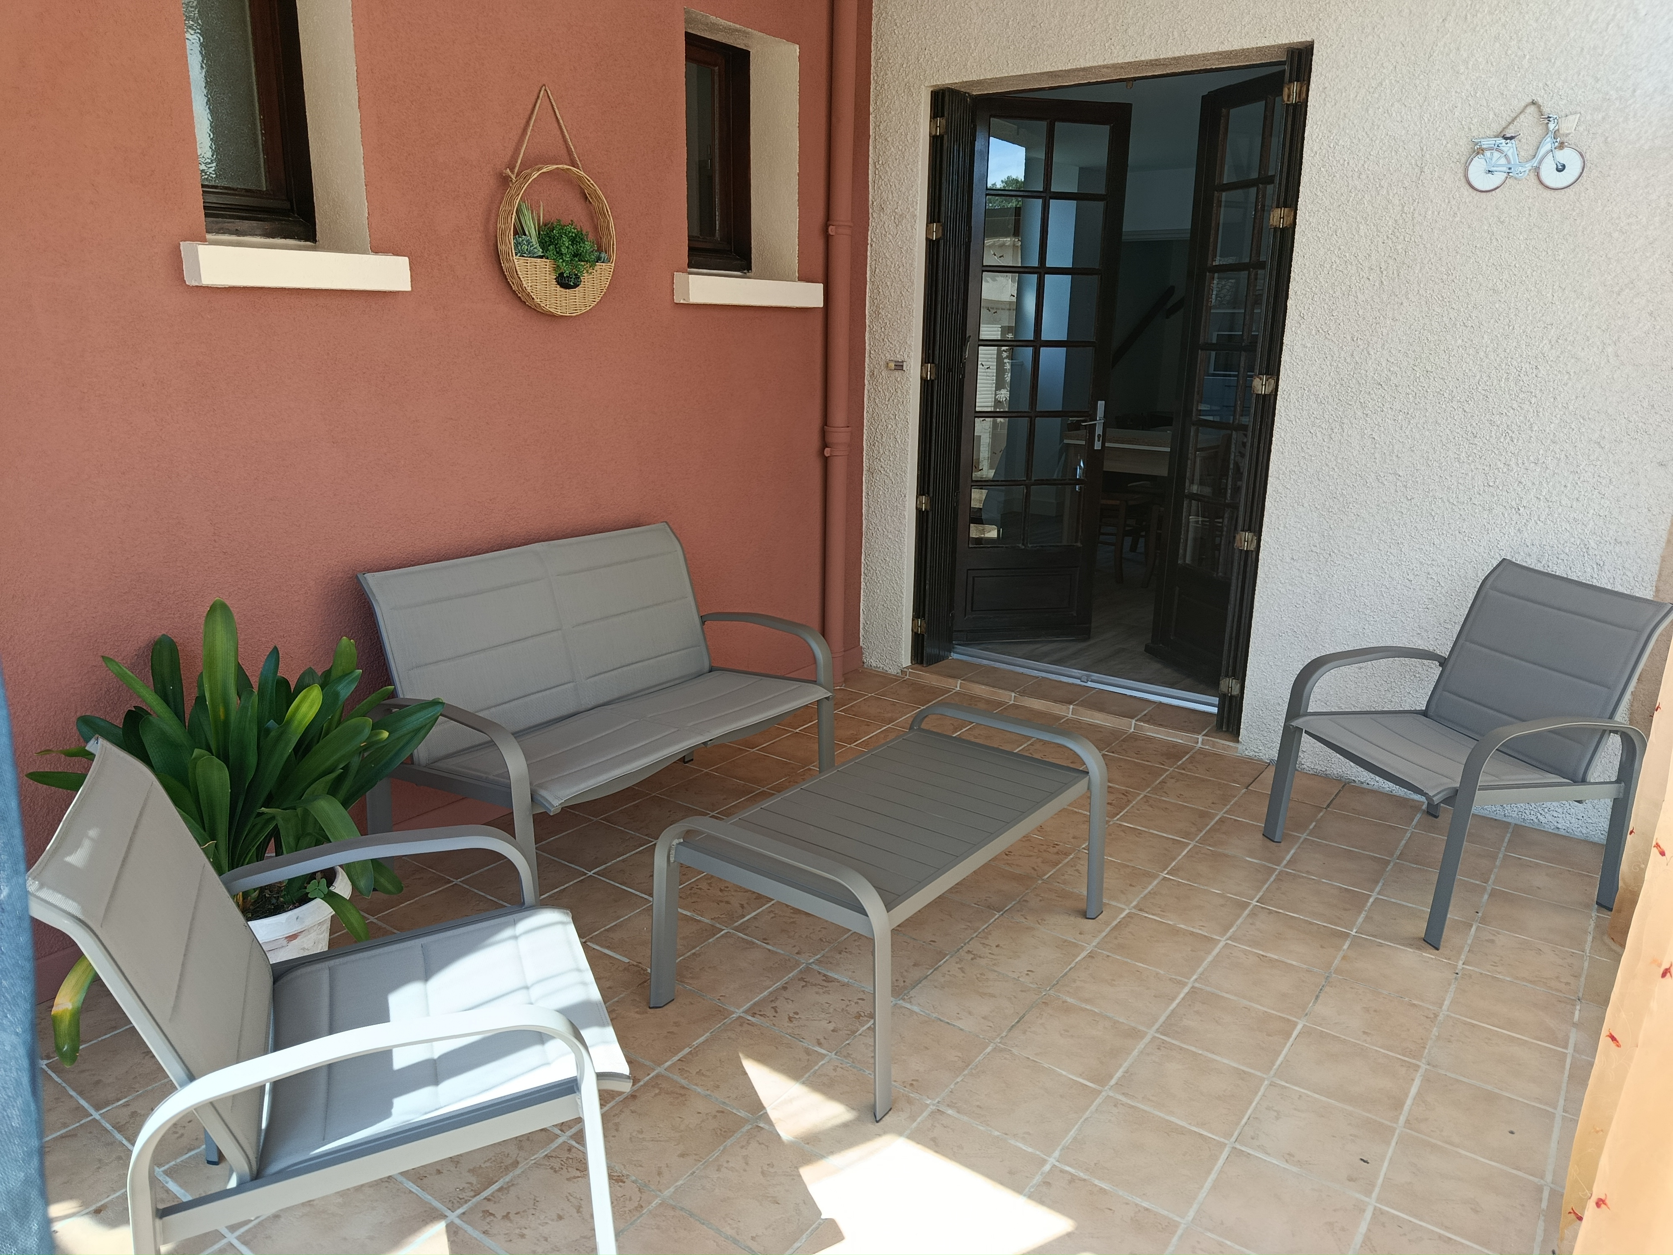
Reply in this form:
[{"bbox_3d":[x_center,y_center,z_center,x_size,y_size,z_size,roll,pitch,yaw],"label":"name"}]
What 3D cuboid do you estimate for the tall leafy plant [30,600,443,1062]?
[{"bbox_3d":[-1.258,0.373,2.501,0.693,0.882,0.743,1,14,0],"label":"tall leafy plant"}]

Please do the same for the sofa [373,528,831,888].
[{"bbox_3d":[-0.630,0.222,3.265,0.764,0.817,1.205,11,17,34],"label":"sofa"}]

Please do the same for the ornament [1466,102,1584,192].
[{"bbox_3d":[1.977,-1.375,3.327,0.302,0.239,0.025,11,17,34],"label":"ornament"}]

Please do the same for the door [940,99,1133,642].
[{"bbox_3d":[0.822,-1.025,4.957,0.685,2.258,0.055,-1,14,-7],"label":"door"}]

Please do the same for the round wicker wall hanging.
[{"bbox_3d":[-0.790,-1.214,3.327,0.076,0.615,0.411,11,17,34],"label":"round wicker wall hanging"}]

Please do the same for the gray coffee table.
[{"bbox_3d":[0.146,0.566,2.755,0.627,0.489,1.053,11,17,34],"label":"gray coffee table"}]

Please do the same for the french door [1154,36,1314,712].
[{"bbox_3d":[1.488,-0.888,4.460,0.060,2.258,0.706,-4,15,-17],"label":"french door"}]

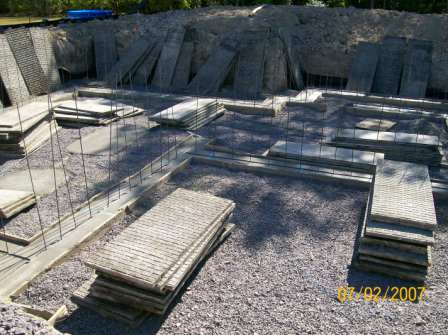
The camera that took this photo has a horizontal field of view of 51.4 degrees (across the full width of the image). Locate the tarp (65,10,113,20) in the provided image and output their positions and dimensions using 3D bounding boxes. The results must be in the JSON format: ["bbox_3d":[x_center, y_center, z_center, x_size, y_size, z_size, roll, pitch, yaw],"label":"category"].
[{"bbox_3d":[-6.778,-7.641,23.365,2.300,0.450,1.600,-6,21,-14],"label":"tarp"}]

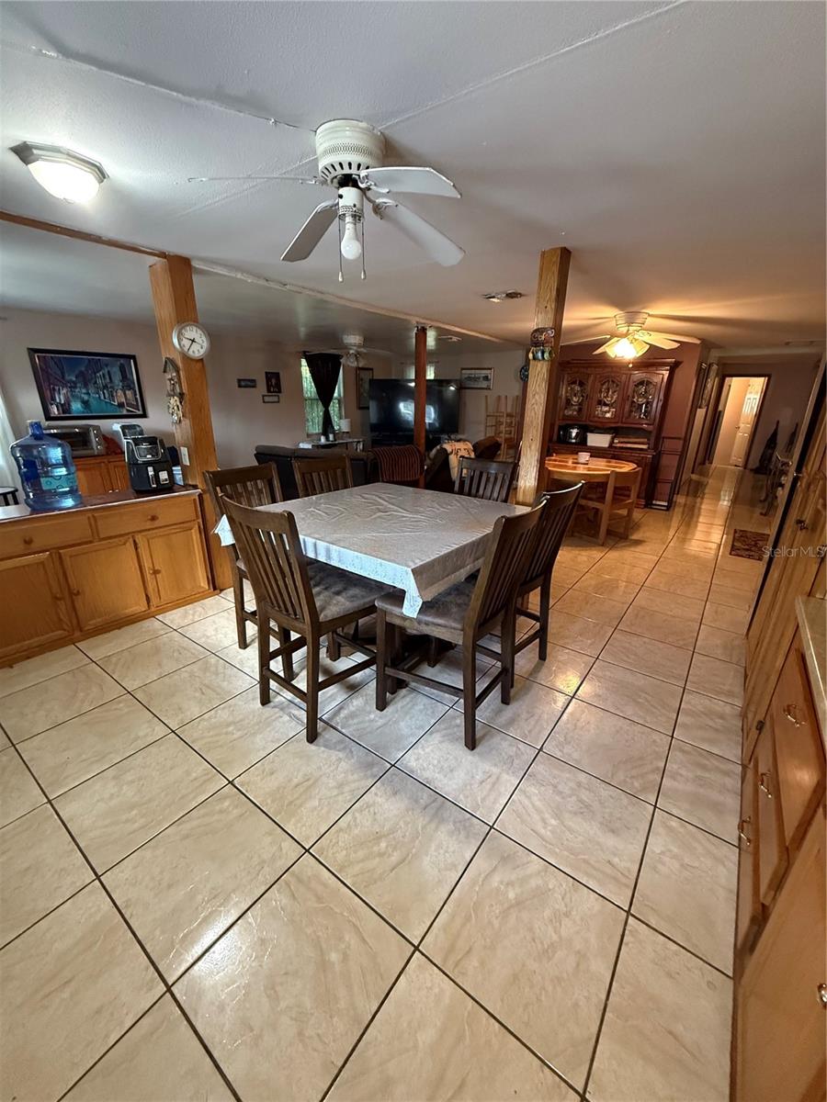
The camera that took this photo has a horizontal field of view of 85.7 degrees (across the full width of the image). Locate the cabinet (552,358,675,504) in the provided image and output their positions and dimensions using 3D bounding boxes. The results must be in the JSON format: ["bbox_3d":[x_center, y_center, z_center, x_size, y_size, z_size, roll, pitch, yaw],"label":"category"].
[{"bbox_3d":[2.925,-1.791,6.777,1.568,2.026,0.477,15,24,34],"label":"cabinet"}]

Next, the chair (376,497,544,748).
[{"bbox_3d":[0.195,0.276,2.068,0.584,1.075,0.461,14,23,32],"label":"chair"}]

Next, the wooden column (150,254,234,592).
[{"bbox_3d":[-1.540,-0.763,3.155,0.231,2.226,0.153,15,24,34],"label":"wooden column"}]

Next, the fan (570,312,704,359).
[{"bbox_3d":[2.064,-2.065,4.324,1.300,0.405,1.300,-14,25,-37],"label":"fan"}]

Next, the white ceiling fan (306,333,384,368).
[{"bbox_3d":[-0.782,-2.609,5.841,1.123,0.416,1.123,15,24,34],"label":"white ceiling fan"}]

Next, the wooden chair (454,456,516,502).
[{"bbox_3d":[0.318,-0.045,2.979,0.440,1.095,0.571,15,24,34],"label":"wooden chair"}]

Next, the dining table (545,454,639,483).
[{"bbox_3d":[2.065,-0.703,5.502,1.133,0.749,1.521,15,24,34],"label":"dining table"}]

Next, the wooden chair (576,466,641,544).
[{"bbox_3d":[2.105,-0.531,4.913,0.435,0.810,0.468,-13,24,-35],"label":"wooden chair"}]

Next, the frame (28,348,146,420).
[{"bbox_3d":[-3.392,-1.749,4.744,0.030,0.670,0.965,15,24,34],"label":"frame"}]

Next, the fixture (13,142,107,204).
[{"bbox_3d":[-1.237,-1.318,1.594,0.285,0.108,0.285,15,24,34],"label":"fixture"}]

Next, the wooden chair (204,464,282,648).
[{"bbox_3d":[-0.745,0.082,2.549,0.584,1.075,0.461,15,24,33],"label":"wooden chair"}]

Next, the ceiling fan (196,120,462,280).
[{"bbox_3d":[-0.199,-1.079,1.399,0.930,0.405,0.930,-14,25,-36],"label":"ceiling fan"}]

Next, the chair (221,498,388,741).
[{"bbox_3d":[-0.436,0.247,2.095,0.440,1.095,0.571,17,25,38],"label":"chair"}]

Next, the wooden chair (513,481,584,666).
[{"bbox_3d":[0.484,0.139,2.473,0.584,1.075,0.461,17,25,37],"label":"wooden chair"}]

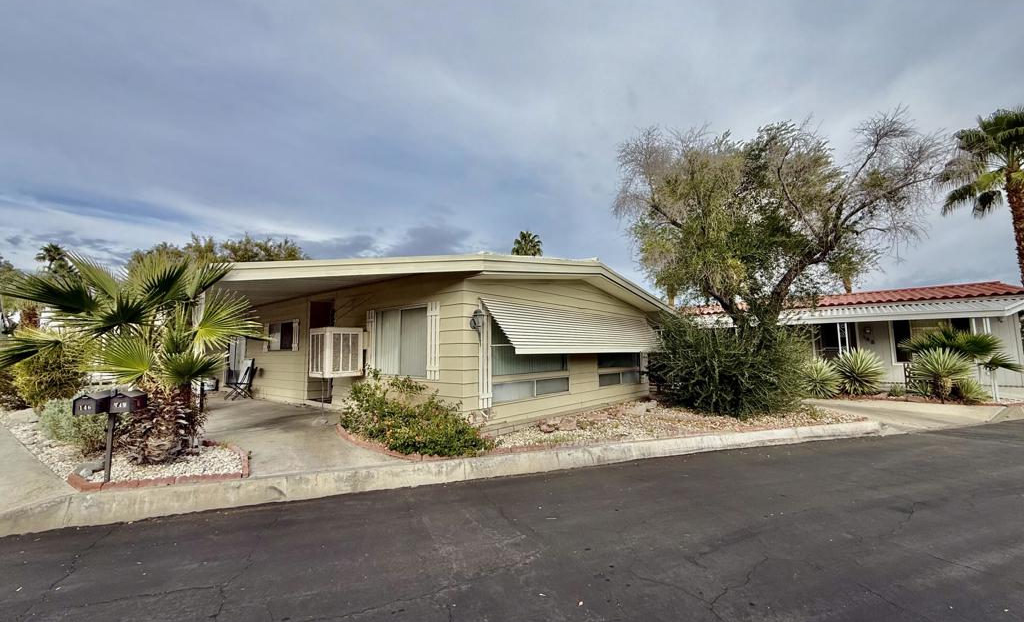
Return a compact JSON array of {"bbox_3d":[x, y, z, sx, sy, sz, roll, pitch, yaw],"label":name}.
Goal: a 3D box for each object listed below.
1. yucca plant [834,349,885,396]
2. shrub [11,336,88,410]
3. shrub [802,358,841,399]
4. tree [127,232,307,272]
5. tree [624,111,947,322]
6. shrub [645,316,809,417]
[{"bbox_3d":[10.811,1.929,12.994,1.254,1.434,1.254,-5,-7,39],"label":"yucca plant"},{"bbox_3d":[-11.381,1.482,10.306,1.370,1.935,1.370,-5,-7,42],"label":"shrub"},{"bbox_3d":[9.373,2.021,12.644,1.105,1.196,1.105,-4,-7,36],"label":"shrub"},{"bbox_3d":[-15.847,-0.376,22.241,7.881,7.892,7.881,4,-7,-35],"label":"tree"},{"bbox_3d":[6.250,-1.200,10.500,6.800,7.200,5.800,-4,-6,31],"label":"tree"},{"bbox_3d":[5.176,1.235,10.080,3.461,2.249,2.942,-3,-6,27],"label":"shrub"}]

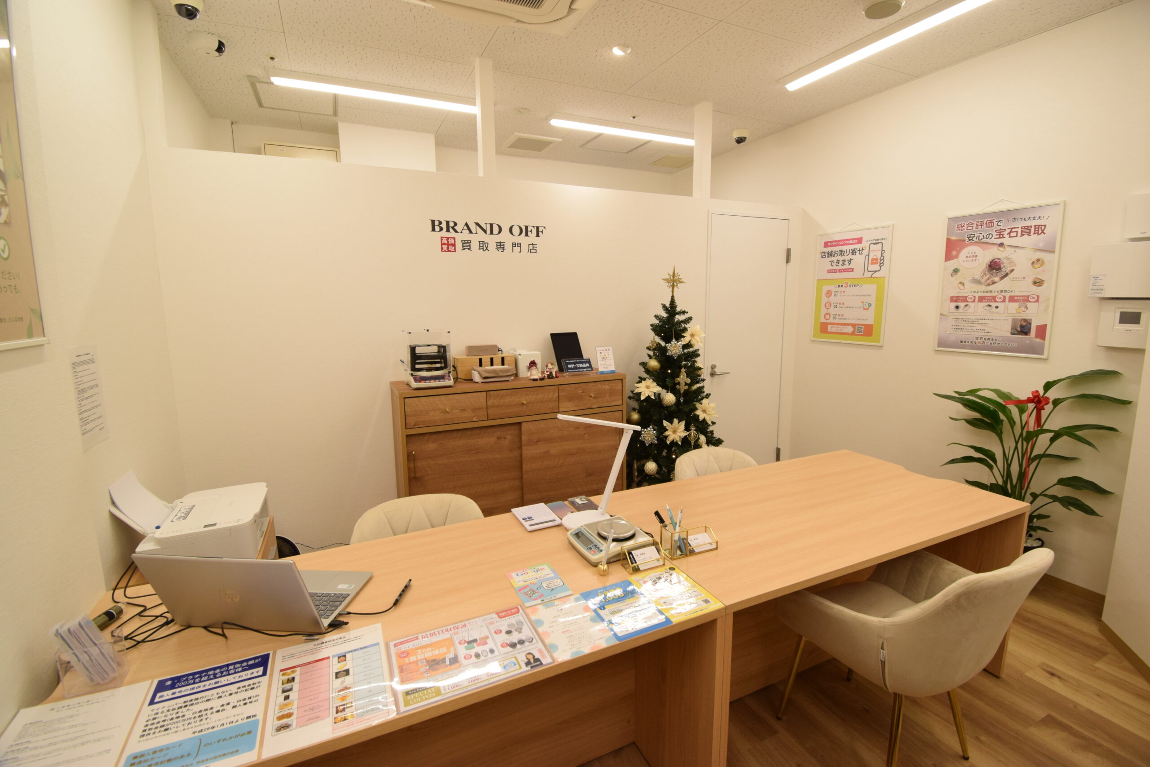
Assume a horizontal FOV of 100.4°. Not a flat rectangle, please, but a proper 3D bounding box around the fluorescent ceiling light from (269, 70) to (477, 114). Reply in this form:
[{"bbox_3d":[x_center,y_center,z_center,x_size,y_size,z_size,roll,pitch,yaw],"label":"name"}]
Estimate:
[{"bbox_3d":[-1.157,-1.790,2.980,1.240,0.060,0.150,-5,11,-23],"label":"fluorescent ceiling light"}]

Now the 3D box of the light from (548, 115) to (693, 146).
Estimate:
[{"bbox_3d":[0.380,-1.923,3.646,1.250,0.060,0.150,-5,11,-23],"label":"light"}]

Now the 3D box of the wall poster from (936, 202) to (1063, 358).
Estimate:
[{"bbox_3d":[2.294,-0.549,2.631,0.020,0.770,0.520,-6,11,-27],"label":"wall poster"}]

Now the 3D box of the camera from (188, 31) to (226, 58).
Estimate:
[{"bbox_3d":[-1.823,-1.661,2.360,0.150,0.088,0.150,-4,10,-18],"label":"camera"}]

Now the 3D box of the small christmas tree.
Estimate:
[{"bbox_3d":[0.589,0.155,2.889,0.729,1.671,0.694,-5,10,-25],"label":"small christmas tree"}]

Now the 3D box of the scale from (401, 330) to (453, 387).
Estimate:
[{"bbox_3d":[-0.754,-0.131,2.445,0.221,0.273,0.234,-5,10,-25],"label":"scale"}]

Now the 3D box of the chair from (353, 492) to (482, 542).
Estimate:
[{"bbox_3d":[-0.472,0.834,1.583,0.550,0.780,0.570,-4,11,-19],"label":"chair"}]

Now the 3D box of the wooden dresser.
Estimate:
[{"bbox_3d":[-0.342,0.484,2.802,1.250,1.045,0.345,-5,11,-23],"label":"wooden dresser"}]

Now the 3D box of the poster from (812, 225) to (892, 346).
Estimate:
[{"bbox_3d":[1.867,-0.655,3.274,0.021,0.758,0.518,-5,10,-25],"label":"poster"}]

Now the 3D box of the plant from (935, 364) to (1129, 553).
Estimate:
[{"bbox_3d":[2.128,0.487,2.340,0.534,1.163,0.723,-5,10,-25],"label":"plant"}]

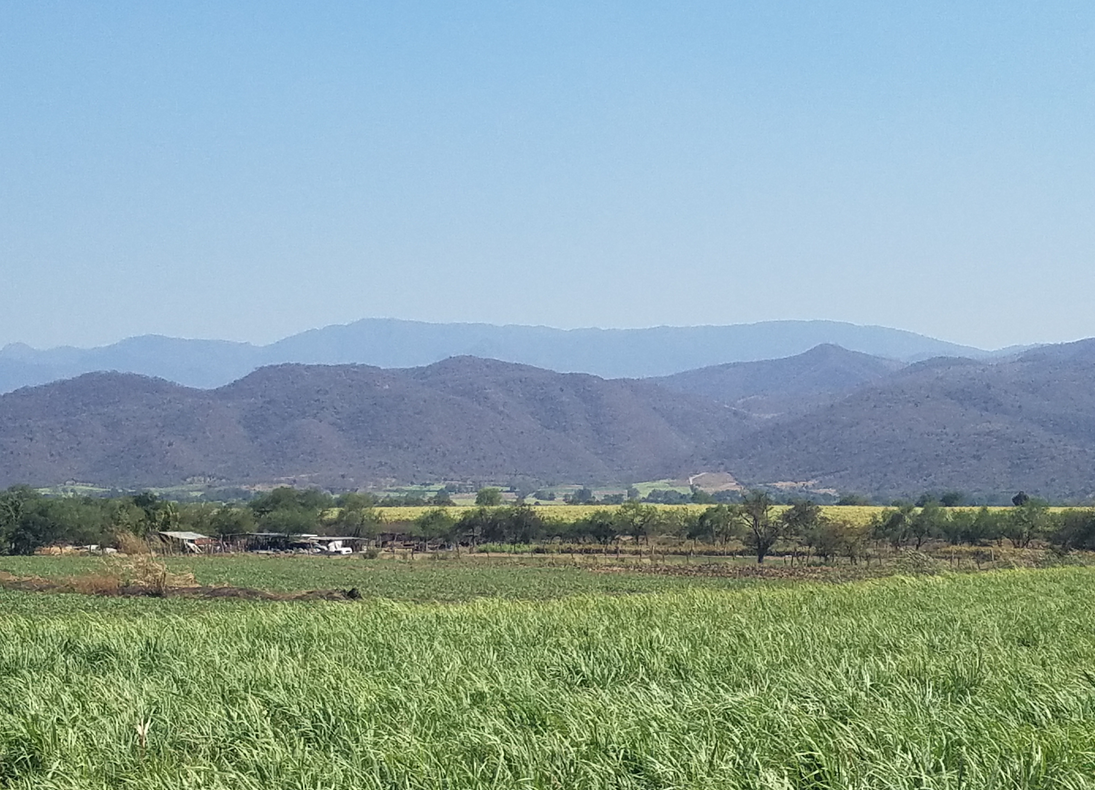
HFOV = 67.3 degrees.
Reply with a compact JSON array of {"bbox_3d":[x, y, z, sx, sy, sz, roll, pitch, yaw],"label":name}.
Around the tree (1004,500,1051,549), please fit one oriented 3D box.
[{"bbox_3d":[62.440,16.860,107.000,6.150,6.390,5.850,0,-6,0],"label":"tree"}]

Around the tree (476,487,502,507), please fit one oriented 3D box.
[{"bbox_3d":[-19.240,33.980,270.000,8.720,6.950,8.280,0,-6,0],"label":"tree"}]

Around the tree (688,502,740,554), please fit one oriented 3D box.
[{"bbox_3d":[21.440,17.030,106.000,6.200,6.110,5.890,0,-6,0],"label":"tree"}]

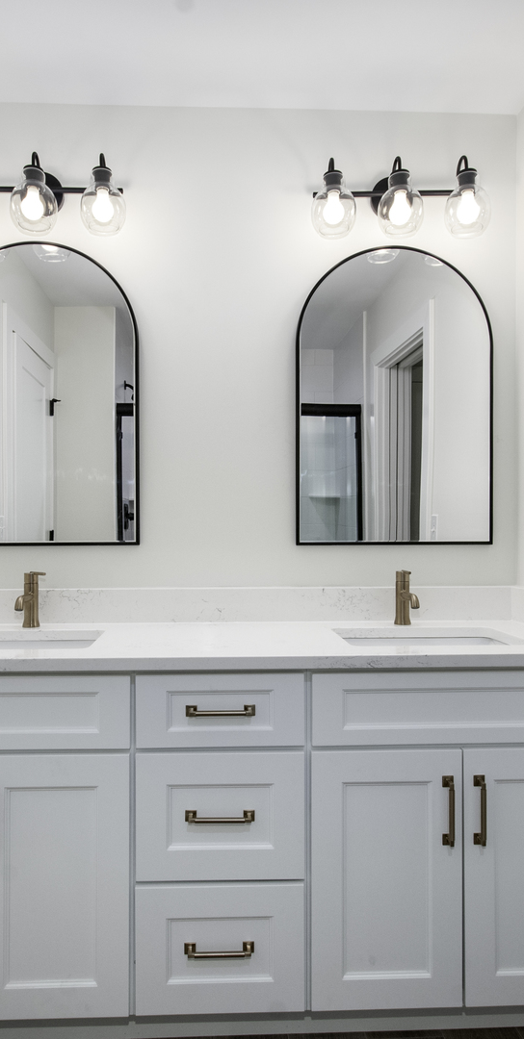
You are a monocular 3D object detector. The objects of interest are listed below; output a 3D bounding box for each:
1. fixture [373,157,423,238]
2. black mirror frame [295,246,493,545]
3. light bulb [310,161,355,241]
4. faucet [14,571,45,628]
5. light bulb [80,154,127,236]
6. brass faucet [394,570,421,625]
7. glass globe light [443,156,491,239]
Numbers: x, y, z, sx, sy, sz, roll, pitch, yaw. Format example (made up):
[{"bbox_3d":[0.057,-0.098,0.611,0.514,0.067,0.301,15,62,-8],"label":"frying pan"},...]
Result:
[{"bbox_3d":[0.393,-0.923,1.859,0.130,0.246,0.165,0,0,-2],"label":"fixture"},{"bbox_3d":[0.407,-0.379,2.008,0.604,0.916,0.026,0,-1,-3],"label":"black mirror frame"},{"bbox_3d":[0.208,-0.924,1.876,0.128,0.243,0.128,0,0,-2],"label":"light bulb"},{"bbox_3d":[-0.663,0.230,1.842,0.056,0.162,0.150,0,-1,-3],"label":"faucet"},{"bbox_3d":[-0.449,-0.923,1.851,0.128,0.243,0.128,0,0,-2],"label":"light bulb"},{"bbox_3d":[0.425,0.231,1.895,0.050,0.162,0.150,0,-1,-3],"label":"brass faucet"},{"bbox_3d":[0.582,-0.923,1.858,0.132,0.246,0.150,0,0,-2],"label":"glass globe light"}]

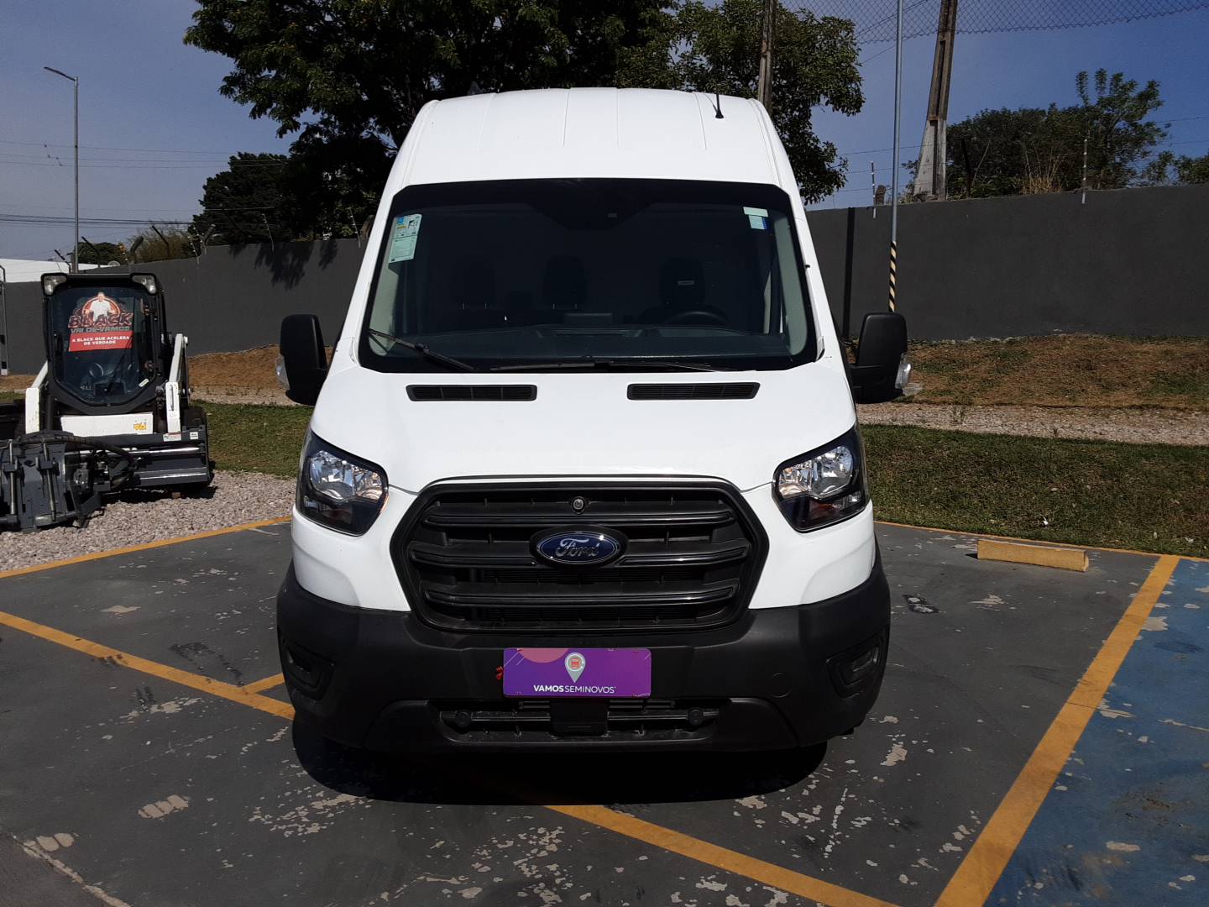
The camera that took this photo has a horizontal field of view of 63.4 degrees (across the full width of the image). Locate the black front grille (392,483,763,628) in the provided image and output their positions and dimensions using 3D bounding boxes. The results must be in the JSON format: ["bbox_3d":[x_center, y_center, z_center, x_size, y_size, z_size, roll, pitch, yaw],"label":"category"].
[{"bbox_3d":[-0.070,0.277,2.745,1.070,0.410,0.240,0,7,1],"label":"black front grille"}]

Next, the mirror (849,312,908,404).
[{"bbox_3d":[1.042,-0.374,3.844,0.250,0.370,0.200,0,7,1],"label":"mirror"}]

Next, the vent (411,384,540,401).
[{"bbox_3d":[-0.446,-0.210,3.339,0.445,0.035,0.135,0,27,1],"label":"vent"}]

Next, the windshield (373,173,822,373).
[{"bbox_3d":[-0.060,-0.705,3.802,1.700,0.200,1.120,0,52,1],"label":"windshield"}]

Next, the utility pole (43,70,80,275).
[{"bbox_3d":[-16.172,-6.639,29.142,1.200,9.106,0.200,-4,8,-30],"label":"utility pole"}]

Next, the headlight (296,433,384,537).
[{"bbox_3d":[-0.787,0.087,2.983,0.360,0.290,0.400,0,7,1],"label":"headlight"}]

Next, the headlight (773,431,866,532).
[{"bbox_3d":[0.653,0.078,2.983,0.360,0.290,0.400,0,7,1],"label":"headlight"}]

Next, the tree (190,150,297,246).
[{"bbox_3d":[-13.386,-7.315,37.373,5.200,7.979,5.200,0,7,0],"label":"tree"}]

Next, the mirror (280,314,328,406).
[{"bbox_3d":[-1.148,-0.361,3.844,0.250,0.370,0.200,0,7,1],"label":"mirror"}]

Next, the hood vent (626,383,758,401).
[{"bbox_3d":[0.300,-0.214,3.339,0.445,0.035,0.135,0,27,1],"label":"hood vent"}]

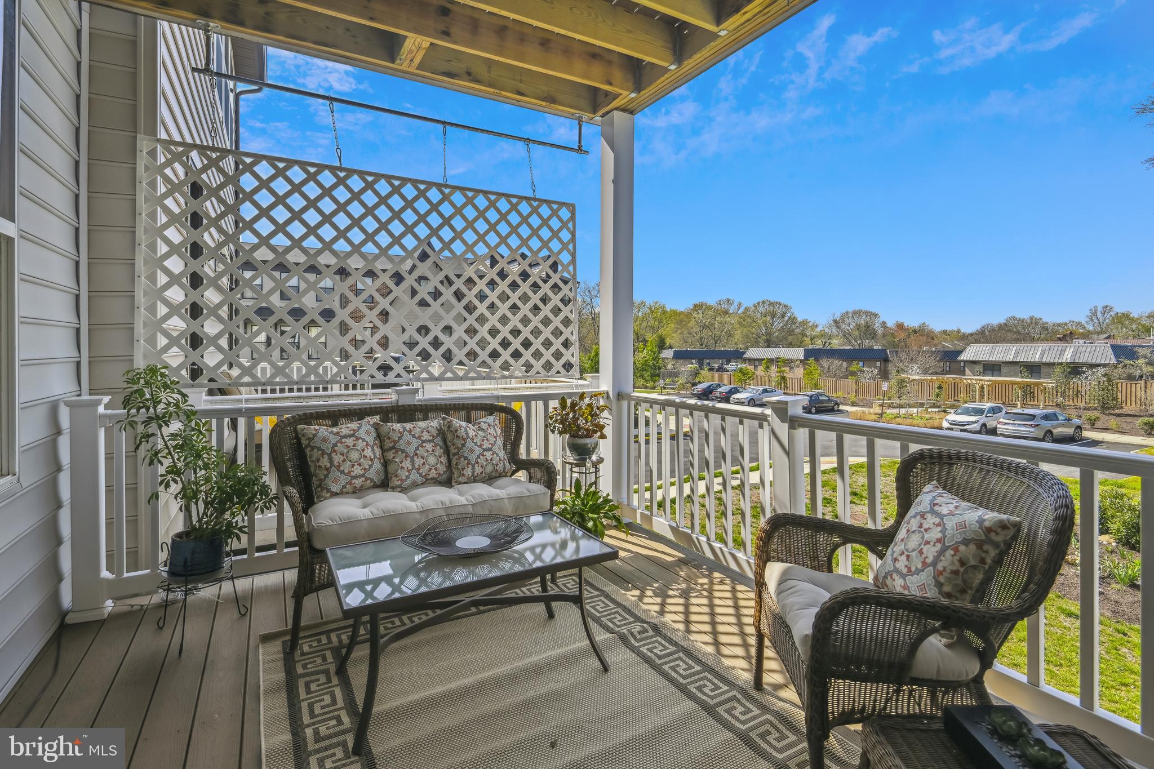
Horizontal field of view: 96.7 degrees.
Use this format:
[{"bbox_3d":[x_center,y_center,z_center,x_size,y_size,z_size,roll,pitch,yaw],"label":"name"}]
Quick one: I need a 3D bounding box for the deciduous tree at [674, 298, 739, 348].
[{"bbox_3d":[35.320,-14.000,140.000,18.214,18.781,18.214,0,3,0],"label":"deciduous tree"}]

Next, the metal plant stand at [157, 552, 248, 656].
[{"bbox_3d":[-1.639,0.895,2.213,0.330,0.380,0.330,-2,4,-28],"label":"metal plant stand"}]

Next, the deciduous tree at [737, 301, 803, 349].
[{"bbox_3d":[47.367,-12.446,125.000,15.500,16.430,14.500,1,3,23],"label":"deciduous tree"}]

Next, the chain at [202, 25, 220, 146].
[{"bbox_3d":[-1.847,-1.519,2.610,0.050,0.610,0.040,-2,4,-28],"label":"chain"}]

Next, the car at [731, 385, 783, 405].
[{"bbox_3d":[15.350,1.023,44.100,4.720,1.450,1.840,-2,4,-31],"label":"car"}]

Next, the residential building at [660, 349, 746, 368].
[{"bbox_3d":[25.682,-5.202,107.000,17.000,4.600,10.000,-1,3,-17],"label":"residential building"}]

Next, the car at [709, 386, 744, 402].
[{"bbox_3d":[14.314,0.890,46.000,4.700,1.450,1.830,-2,4,-35],"label":"car"}]

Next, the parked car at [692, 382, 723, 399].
[{"bbox_3d":[13.350,0.602,49.800,4.700,1.450,1.830,-2,4,-31],"label":"parked car"}]

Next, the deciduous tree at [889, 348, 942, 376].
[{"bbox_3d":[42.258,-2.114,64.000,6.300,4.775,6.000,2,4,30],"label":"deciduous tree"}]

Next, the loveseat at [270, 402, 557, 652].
[{"bbox_3d":[-0.804,0.600,2.659,1.330,0.910,0.730,-2,4,-28],"label":"loveseat"}]

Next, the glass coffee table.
[{"bbox_3d":[-0.388,0.848,1.918,0.939,0.464,0.525,-2,4,-27],"label":"glass coffee table"}]

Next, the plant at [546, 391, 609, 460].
[{"bbox_3d":[0.009,0.270,3.185,0.385,0.410,0.370,0,3,0],"label":"plant"}]

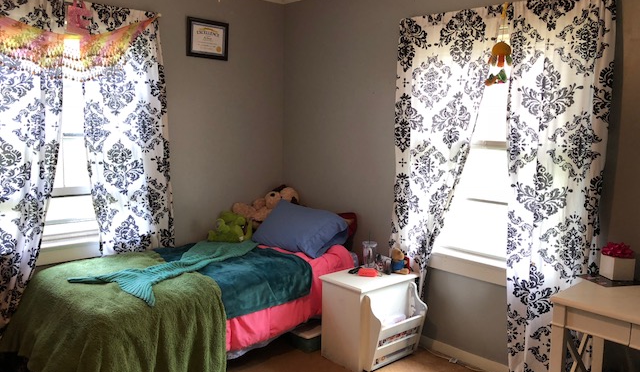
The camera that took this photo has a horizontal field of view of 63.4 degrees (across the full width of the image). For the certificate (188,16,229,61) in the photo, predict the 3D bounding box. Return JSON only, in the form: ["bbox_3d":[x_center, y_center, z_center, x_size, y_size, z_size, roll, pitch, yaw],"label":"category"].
[{"bbox_3d":[-0.792,-1.050,3.710,0.345,0.267,0.020,-6,11,-45],"label":"certificate"}]

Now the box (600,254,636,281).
[{"bbox_3d":[1.423,0.387,2.475,0.103,0.106,0.102,0,8,-4],"label":"box"}]

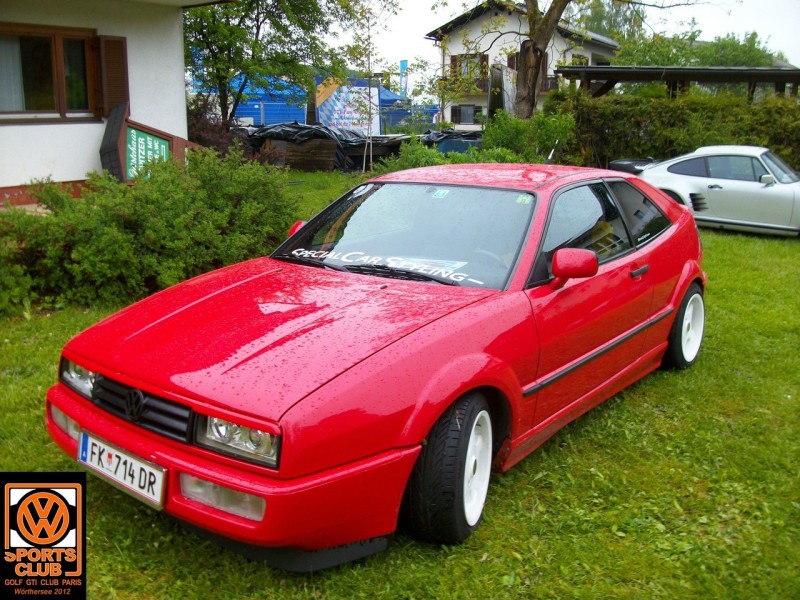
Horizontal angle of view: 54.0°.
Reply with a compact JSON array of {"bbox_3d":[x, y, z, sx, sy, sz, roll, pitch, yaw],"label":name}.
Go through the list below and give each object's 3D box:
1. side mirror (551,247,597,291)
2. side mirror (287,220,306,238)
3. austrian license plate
[{"bbox_3d":[0.745,-0.133,3.389,0.208,0.162,0.110,11,18,38],"label":"side mirror"},{"bbox_3d":[-0.526,-0.364,4.388,0.208,0.162,0.110,11,18,38],"label":"side mirror"},{"bbox_3d":[-0.967,0.575,2.718,0.522,0.128,0.020,11,8,38],"label":"austrian license plate"}]

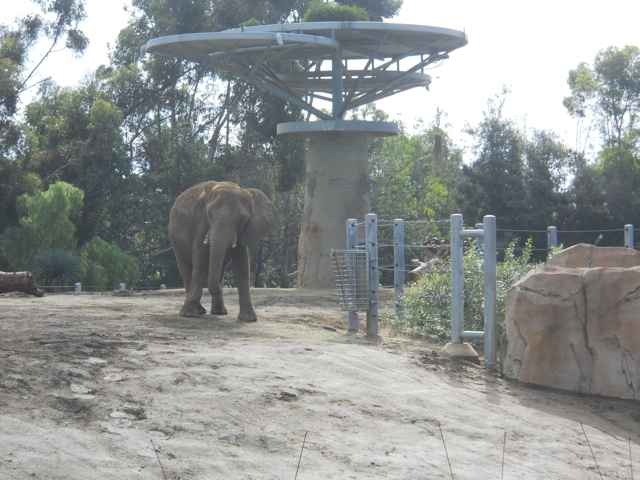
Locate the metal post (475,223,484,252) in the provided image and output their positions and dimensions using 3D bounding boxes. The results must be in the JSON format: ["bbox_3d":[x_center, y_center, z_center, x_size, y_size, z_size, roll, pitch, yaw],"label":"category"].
[{"bbox_3d":[3.132,0.627,35.494,0.175,1.900,0.175,0,0,0],"label":"metal post"}]

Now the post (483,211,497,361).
[{"bbox_3d":[2.520,0.739,26.693,0.175,2.200,0.175,0,0,0],"label":"post"}]

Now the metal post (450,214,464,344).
[{"bbox_3d":[2.101,0.612,27.594,0.175,2.000,0.175,0,0,0],"label":"metal post"}]

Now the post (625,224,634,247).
[{"bbox_3d":[6.549,0.622,38.294,0.175,1.900,0.175,0,0,0],"label":"post"}]

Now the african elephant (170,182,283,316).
[{"bbox_3d":[-1.782,0.201,33.800,2.000,2.550,3.500,0,0,-12],"label":"african elephant"}]

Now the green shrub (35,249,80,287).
[{"bbox_3d":[-8.693,0.927,60.000,1.500,1.300,1.450,0,0,0],"label":"green shrub"}]

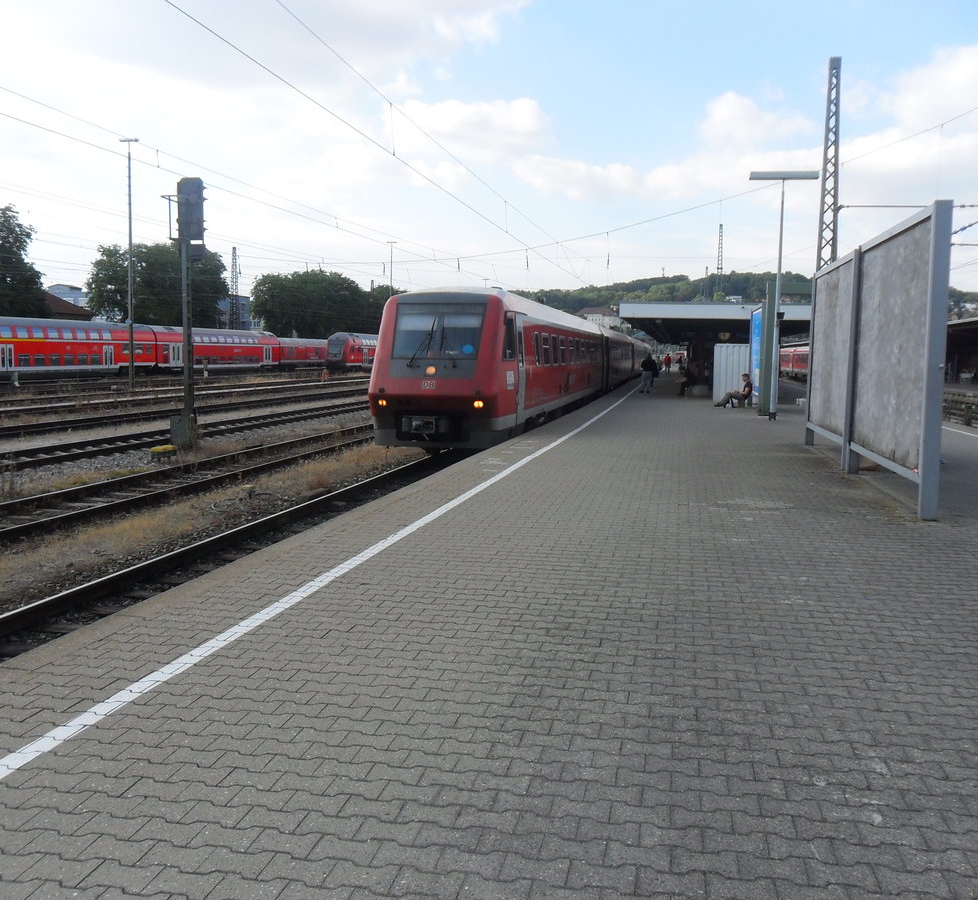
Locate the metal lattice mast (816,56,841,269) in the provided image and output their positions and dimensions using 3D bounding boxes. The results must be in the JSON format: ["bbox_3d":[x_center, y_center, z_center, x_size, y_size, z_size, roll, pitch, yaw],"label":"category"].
[{"bbox_3d":[9.884,-6.198,27.316,0.700,10.140,0.600,2,6,13],"label":"metal lattice mast"}]

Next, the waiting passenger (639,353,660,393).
[{"bbox_3d":[6.887,-3.337,40.672,0.600,1.710,0.420,0,6,-3],"label":"waiting passenger"}]

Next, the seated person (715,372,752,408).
[{"bbox_3d":[7.731,-1.865,29.405,1.120,1.060,0.520,2,6,13],"label":"seated person"}]

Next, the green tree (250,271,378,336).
[{"bbox_3d":[-30.828,-23.194,165.845,22.500,16.800,18.000,-1,6,-11],"label":"green tree"}]

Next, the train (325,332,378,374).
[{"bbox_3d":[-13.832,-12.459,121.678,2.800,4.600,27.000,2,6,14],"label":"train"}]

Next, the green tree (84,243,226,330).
[{"bbox_3d":[-43.178,-18.685,121.829,18.000,16.500,16.000,-2,6,-20],"label":"green tree"}]

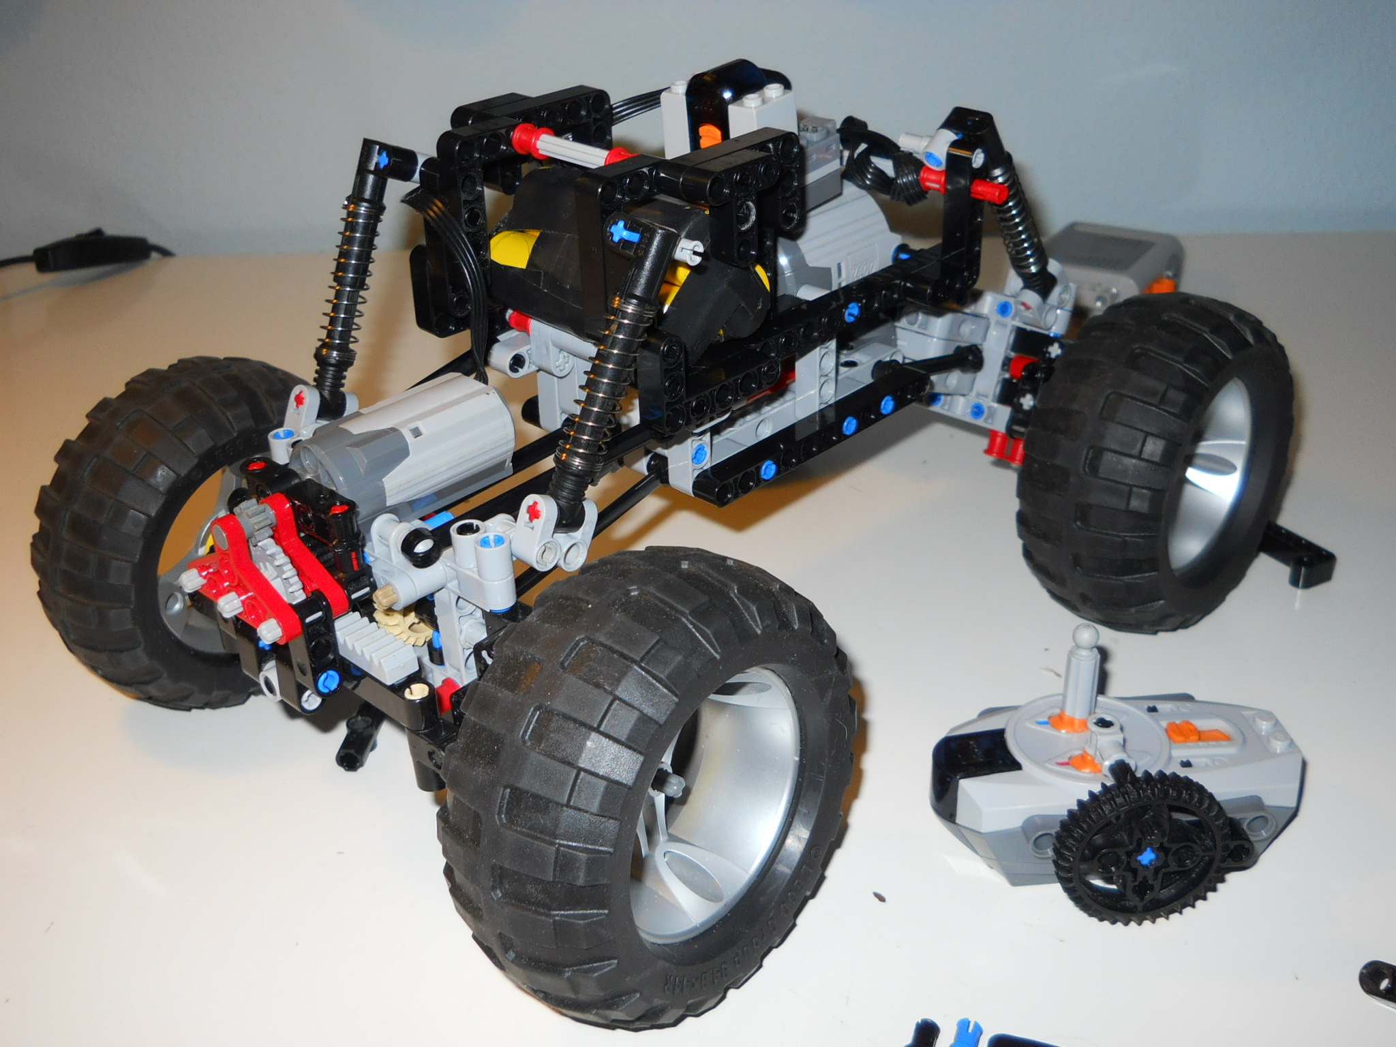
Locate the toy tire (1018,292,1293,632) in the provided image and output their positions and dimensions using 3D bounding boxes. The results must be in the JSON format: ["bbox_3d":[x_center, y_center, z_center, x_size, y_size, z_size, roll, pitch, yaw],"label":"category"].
[{"bbox_3d":[0.130,-0.017,0.419,0.044,0.095,0.095,19,35,38],"label":"toy tire"}]

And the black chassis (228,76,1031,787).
[{"bbox_3d":[-0.012,-0.041,0.383,0.118,0.124,0.244,22,37,39],"label":"black chassis"}]

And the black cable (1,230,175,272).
[{"bbox_3d":[-0.324,-0.148,0.790,0.094,0.019,0.021,-8,28,-11],"label":"black cable"}]

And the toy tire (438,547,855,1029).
[{"bbox_3d":[-0.007,0.052,0.300,0.044,0.095,0.095,17,33,34],"label":"toy tire"}]

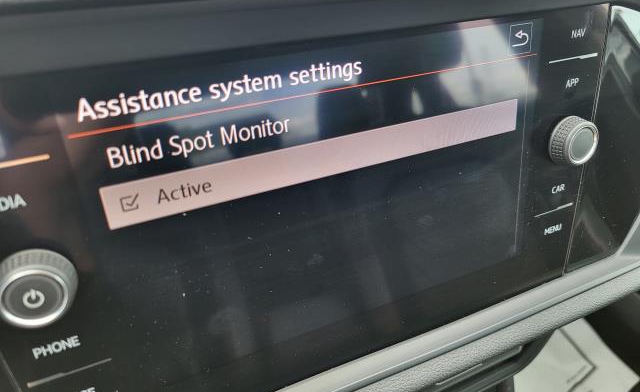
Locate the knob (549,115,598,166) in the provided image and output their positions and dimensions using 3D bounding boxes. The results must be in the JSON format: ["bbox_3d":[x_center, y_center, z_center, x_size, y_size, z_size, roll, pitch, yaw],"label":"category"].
[{"bbox_3d":[0.111,-0.024,0.210,0.022,0.022,0.009,-15,26,-21],"label":"knob"}]

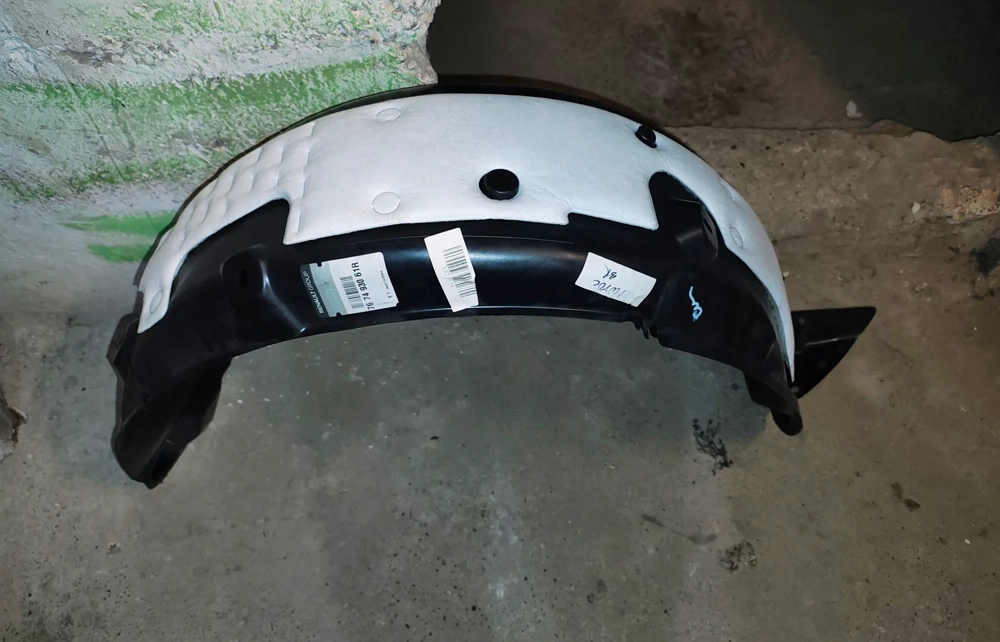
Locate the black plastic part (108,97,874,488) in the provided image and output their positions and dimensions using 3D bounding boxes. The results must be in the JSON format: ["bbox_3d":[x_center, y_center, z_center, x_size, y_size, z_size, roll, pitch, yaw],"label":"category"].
[{"bbox_3d":[0.002,-0.032,0.742,0.855,0.345,0.250,-3,56,-2],"label":"black plastic part"}]

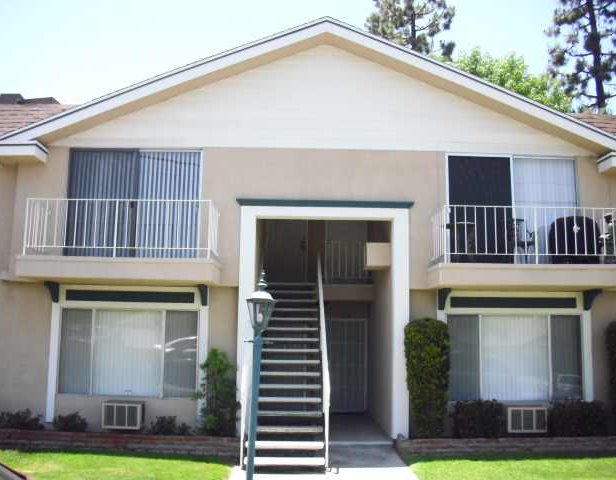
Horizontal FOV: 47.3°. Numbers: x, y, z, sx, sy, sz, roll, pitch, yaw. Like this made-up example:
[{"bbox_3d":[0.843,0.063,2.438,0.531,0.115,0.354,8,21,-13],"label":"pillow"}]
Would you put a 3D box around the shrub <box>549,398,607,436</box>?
[{"bbox_3d":[4.378,2.920,11.448,0.959,0.640,0.650,1,-9,-1],"label":"shrub"}]

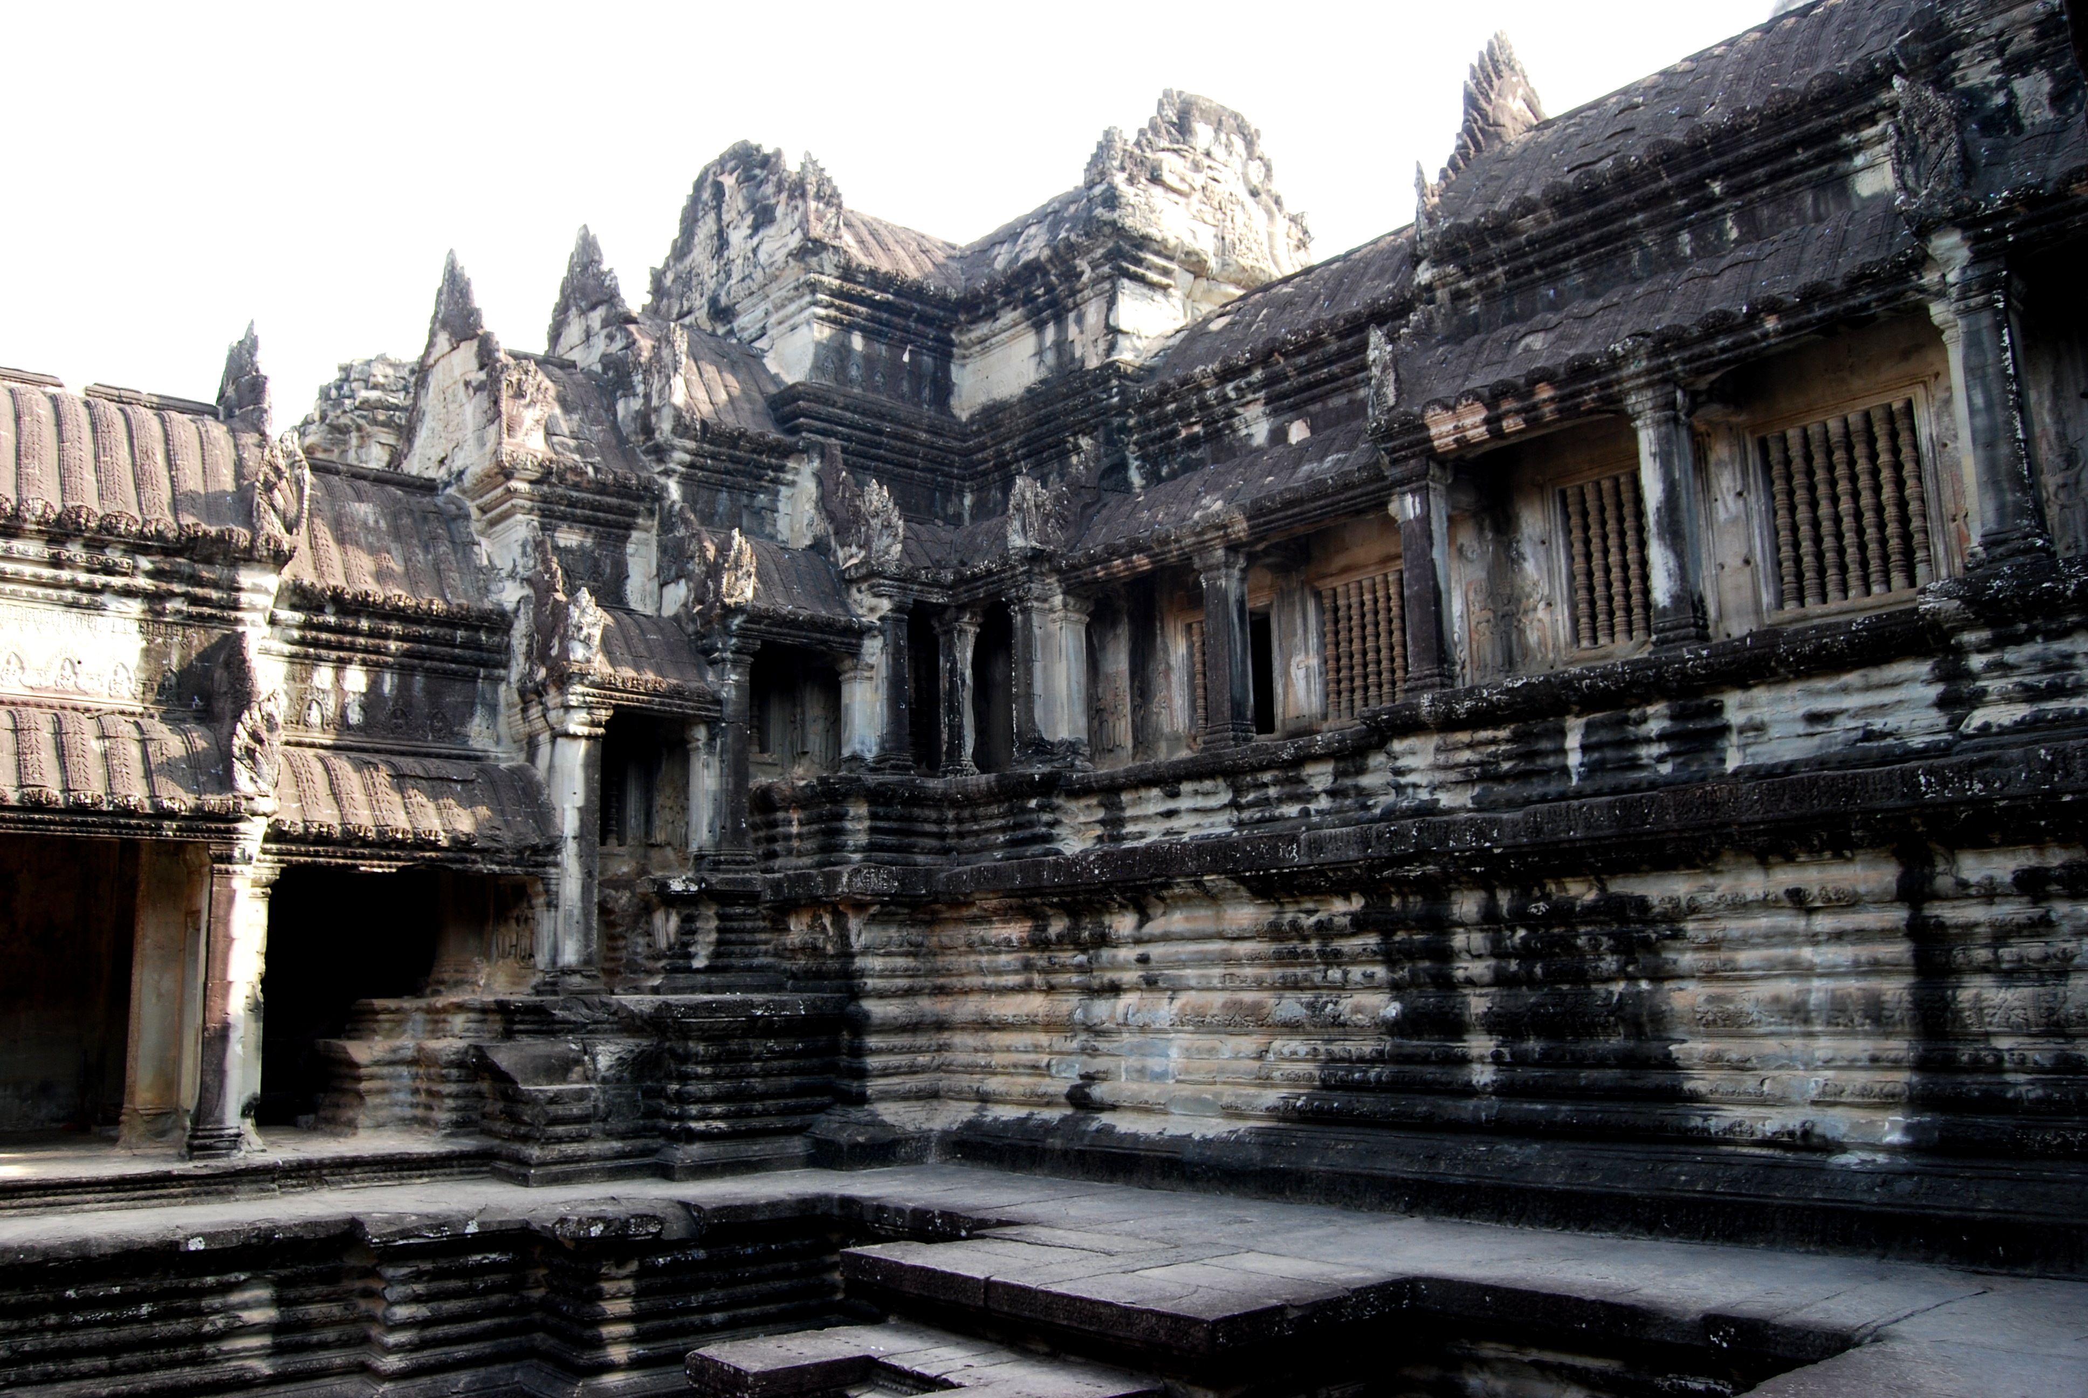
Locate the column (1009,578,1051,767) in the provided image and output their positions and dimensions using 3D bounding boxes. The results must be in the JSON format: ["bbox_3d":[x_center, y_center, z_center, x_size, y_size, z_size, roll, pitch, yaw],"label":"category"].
[{"bbox_3d":[-0.175,-0.321,19.402,0.370,2.286,0.370,9,-15,-42],"label":"column"}]

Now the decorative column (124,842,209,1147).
[{"bbox_3d":[-9.266,3.103,16.583,0.480,3.112,0.480,9,-15,-42],"label":"decorative column"}]

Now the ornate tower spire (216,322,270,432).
[{"bbox_3d":[-10.139,-4.069,19.847,0.377,1.187,0.565,9,-15,-42],"label":"ornate tower spire"}]

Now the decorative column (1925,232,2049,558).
[{"bbox_3d":[6.363,-2.031,10.585,0.420,2.162,0.420,9,-15,-42],"label":"decorative column"}]

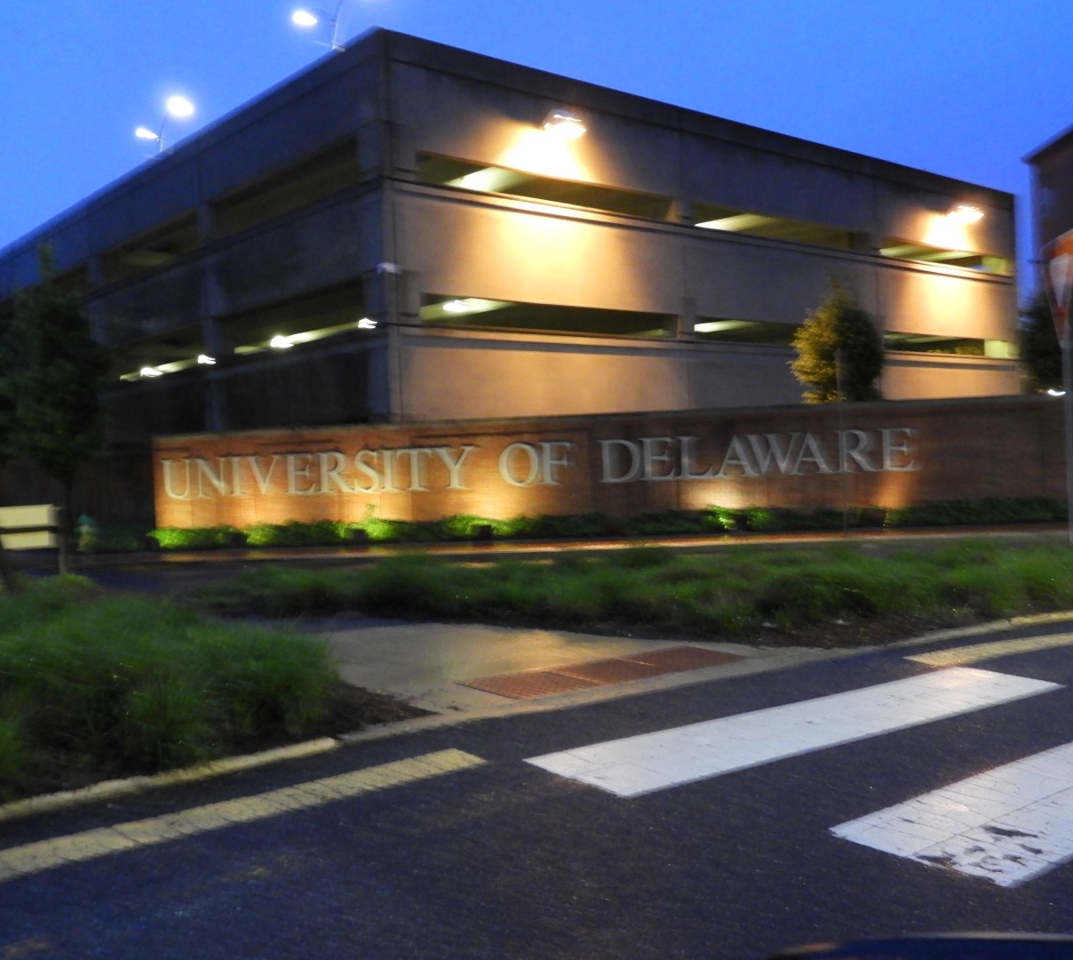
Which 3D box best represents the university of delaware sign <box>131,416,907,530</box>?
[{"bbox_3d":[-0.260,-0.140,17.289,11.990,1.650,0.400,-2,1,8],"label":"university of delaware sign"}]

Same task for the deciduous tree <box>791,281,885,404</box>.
[{"bbox_3d":[6.749,-1.960,24.541,2.076,4.897,2.076,-2,1,0],"label":"deciduous tree"}]

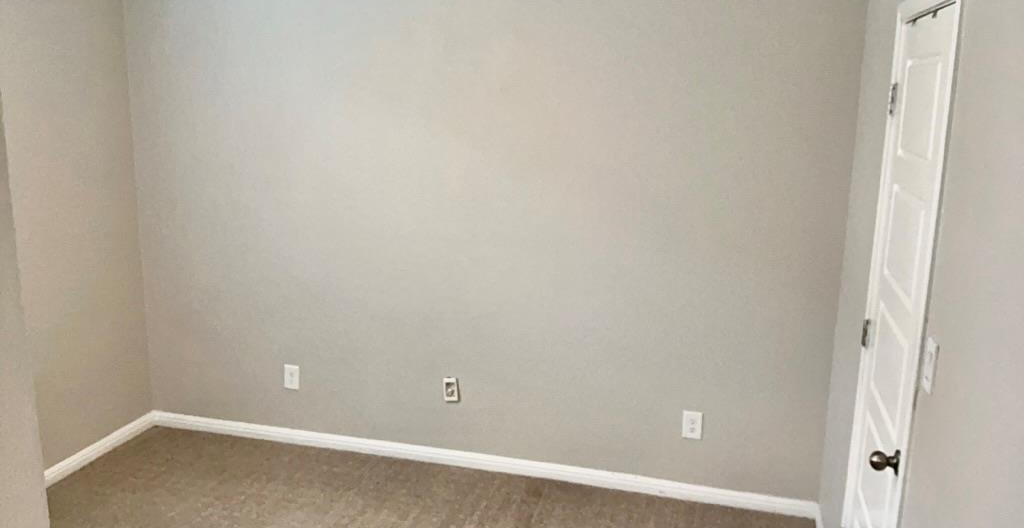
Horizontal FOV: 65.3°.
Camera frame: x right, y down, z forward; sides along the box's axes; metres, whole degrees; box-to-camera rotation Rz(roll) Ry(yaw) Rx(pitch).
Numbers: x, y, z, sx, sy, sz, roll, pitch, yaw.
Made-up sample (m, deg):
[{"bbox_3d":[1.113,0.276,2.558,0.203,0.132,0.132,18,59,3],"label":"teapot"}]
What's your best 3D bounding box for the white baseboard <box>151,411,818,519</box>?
[{"bbox_3d":[-0.306,0.947,3.880,3.378,0.080,0.015,4,13,15],"label":"white baseboard"}]

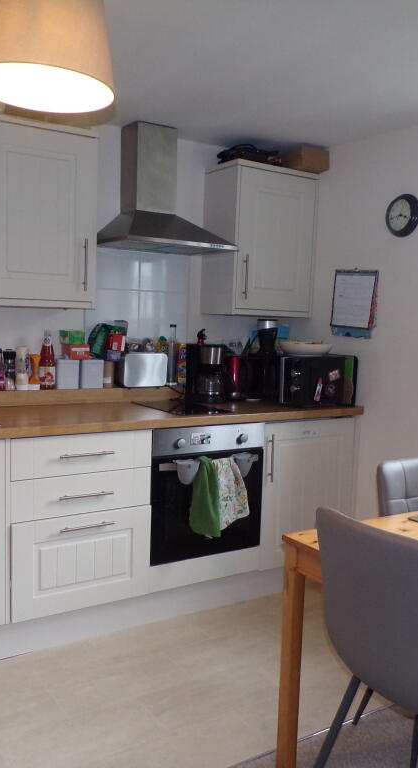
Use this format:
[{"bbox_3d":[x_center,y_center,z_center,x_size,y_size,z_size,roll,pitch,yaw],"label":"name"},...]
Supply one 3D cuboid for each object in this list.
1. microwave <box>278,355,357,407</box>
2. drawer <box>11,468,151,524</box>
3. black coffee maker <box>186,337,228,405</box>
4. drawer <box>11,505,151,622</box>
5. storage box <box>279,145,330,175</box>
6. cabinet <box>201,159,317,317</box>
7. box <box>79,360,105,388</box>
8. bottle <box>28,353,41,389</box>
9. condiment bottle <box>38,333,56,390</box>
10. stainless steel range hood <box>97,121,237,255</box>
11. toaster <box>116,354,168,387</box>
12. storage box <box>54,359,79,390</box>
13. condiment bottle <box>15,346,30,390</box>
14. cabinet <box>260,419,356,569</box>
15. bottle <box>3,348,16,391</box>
[{"bbox_3d":[0.475,-0.026,3.679,0.440,0.250,0.340,-1,6,-26],"label":"microwave"},{"bbox_3d":[-0.612,0.420,3.011,0.600,0.162,0.490,-2,6,-33],"label":"drawer"},{"bbox_3d":[0.004,-0.056,3.668,0.160,0.294,0.205,-2,6,-33],"label":"black coffee maker"},{"bbox_3d":[-0.644,0.691,3.062,0.605,0.383,0.512,-1,5,-35],"label":"drawer"},{"bbox_3d":[0.485,-1.184,3.798,0.193,0.098,0.268,-1,5,-34],"label":"storage box"},{"bbox_3d":[0.270,-0.755,3.864,0.521,0.771,0.330,-1,5,-34],"label":"cabinet"},{"bbox_3d":[-0.583,-0.052,3.414,0.115,0.137,0.118,-2,6,-34],"label":"box"},{"bbox_3d":[-0.809,-0.053,3.317,0.055,0.166,0.055,-2,6,-33],"label":"bottle"},{"bbox_3d":[-0.746,-0.106,3.270,0.080,0.261,0.080,0,5,-23],"label":"condiment bottle"},{"bbox_3d":[-0.214,-0.945,3.422,0.595,0.595,0.420,-2,6,-33],"label":"stainless steel range hood"},{"bbox_3d":[-0.353,-0.075,3.650,0.243,0.171,0.165,-1,5,-34],"label":"toaster"},{"bbox_3d":[-0.683,-0.049,3.412,0.110,0.143,0.105,-2,6,-33],"label":"storage box"},{"bbox_3d":[-0.865,-0.071,3.294,0.060,0.196,0.050,-1,5,-34],"label":"condiment bottle"},{"bbox_3d":[0.339,0.506,3.745,0.585,0.710,0.569,-1,5,-34],"label":"cabinet"},{"bbox_3d":[-0.918,-0.067,3.277,0.055,0.187,0.055,-1,5,-34],"label":"bottle"}]

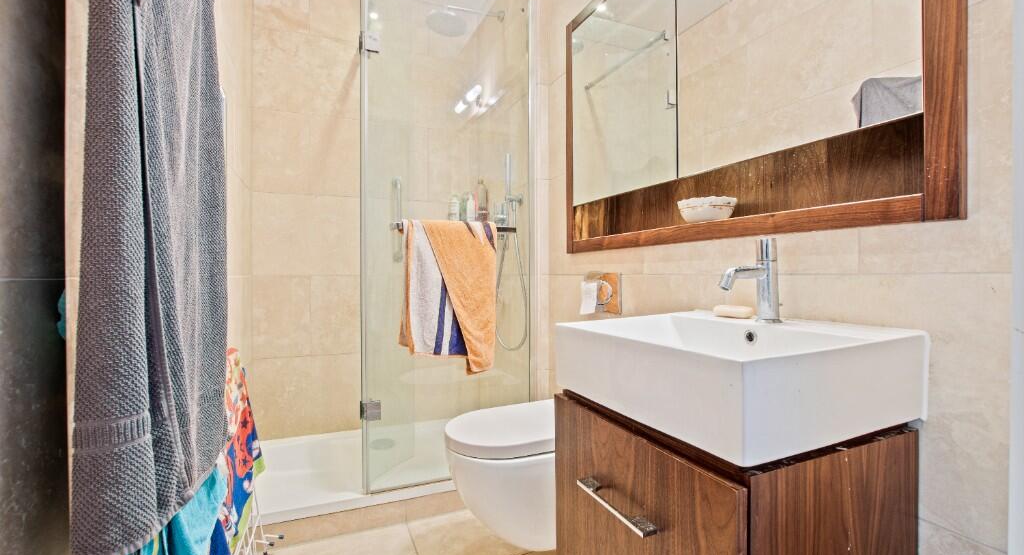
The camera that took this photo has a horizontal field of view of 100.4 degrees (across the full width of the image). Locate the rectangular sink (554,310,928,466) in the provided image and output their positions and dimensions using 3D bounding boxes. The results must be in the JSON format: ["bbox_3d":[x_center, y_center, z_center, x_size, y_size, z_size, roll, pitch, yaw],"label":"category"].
[{"bbox_3d":[0.388,0.168,0.830,0.426,0.138,0.468,0,0,-24],"label":"rectangular sink"}]

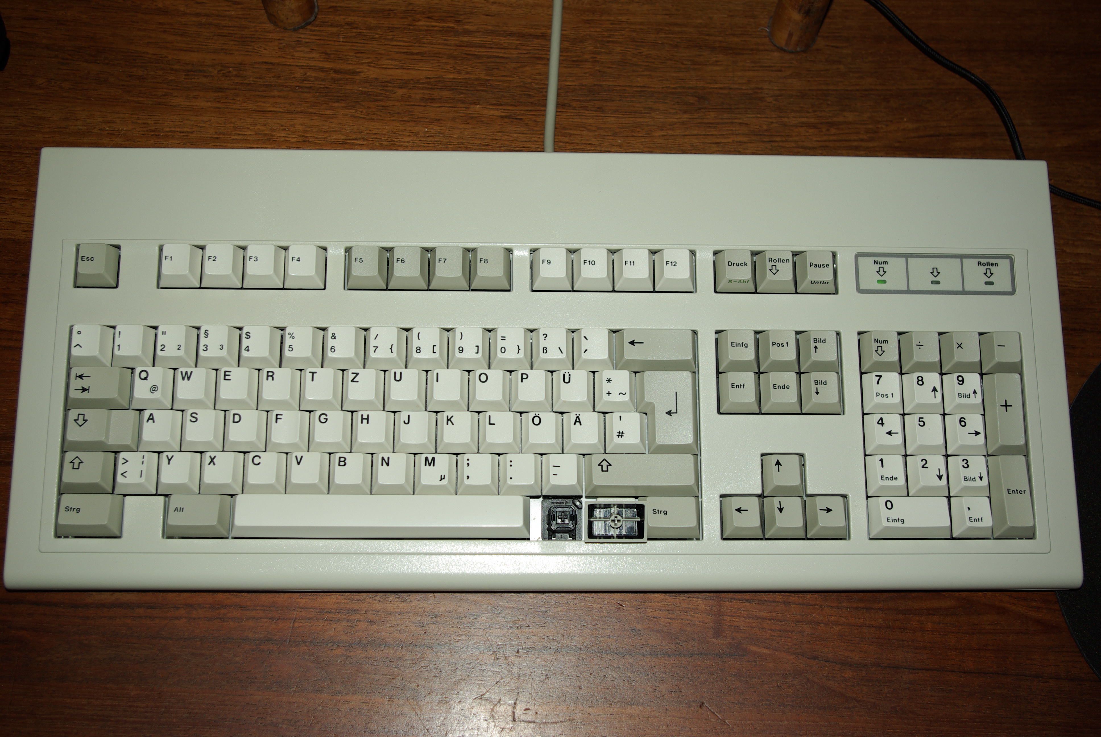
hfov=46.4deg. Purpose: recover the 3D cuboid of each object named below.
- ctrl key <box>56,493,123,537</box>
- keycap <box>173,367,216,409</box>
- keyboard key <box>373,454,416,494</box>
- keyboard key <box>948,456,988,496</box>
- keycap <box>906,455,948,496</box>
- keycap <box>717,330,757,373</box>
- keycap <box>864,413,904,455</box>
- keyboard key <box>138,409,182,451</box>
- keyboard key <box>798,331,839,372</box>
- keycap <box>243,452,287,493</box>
[{"bbox_3d":[-0.204,0.065,0.566,0.028,0.008,0.018,0,79,-2],"label":"ctrl key"},{"bbox_3d":[-0.161,0.009,0.579,0.018,0.008,0.018,0,79,-2],"label":"keycap"},{"bbox_3d":[-0.070,0.047,0.574,0.018,0.008,0.018,0,79,-2],"label":"keyboard key"},{"bbox_3d":[0.192,0.049,0.585,0.018,0.008,0.018,0,79,-2],"label":"keyboard key"},{"bbox_3d":[0.172,0.048,0.583,0.018,0.008,0.018,0,79,-2],"label":"keycap"},{"bbox_3d":[0.087,-0.008,0.592,0.018,0.009,0.018,0,79,-2],"label":"keycap"},{"bbox_3d":[0.154,0.030,0.588,0.018,0.007,0.018,0,79,-2],"label":"keycap"},{"bbox_3d":[-0.175,0.027,0.574,0.018,0.008,0.018,0,79,-2],"label":"keyboard key"},{"bbox_3d":[0.125,-0.008,0.593,0.018,0.009,0.018,0,79,-2],"label":"keyboard key"},{"bbox_3d":[-0.127,0.046,0.572,0.018,0.008,0.018,0,79,-2],"label":"keycap"}]

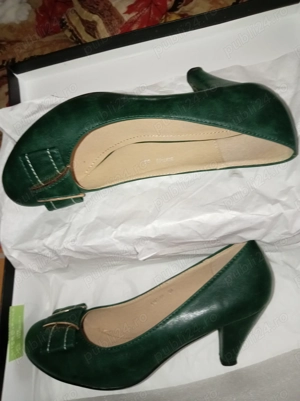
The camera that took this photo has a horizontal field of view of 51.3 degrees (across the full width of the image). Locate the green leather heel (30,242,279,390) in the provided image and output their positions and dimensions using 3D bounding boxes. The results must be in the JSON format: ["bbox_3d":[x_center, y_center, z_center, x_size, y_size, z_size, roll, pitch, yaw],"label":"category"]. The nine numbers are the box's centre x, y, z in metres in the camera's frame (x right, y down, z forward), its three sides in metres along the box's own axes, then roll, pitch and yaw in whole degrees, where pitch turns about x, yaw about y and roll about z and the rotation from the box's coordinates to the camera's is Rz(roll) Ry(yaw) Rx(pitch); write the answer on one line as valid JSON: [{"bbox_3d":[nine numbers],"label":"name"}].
[{"bbox_3d":[-0.006,0.098,0.292,0.236,0.080,0.121,-2,95,5],"label":"green leather heel"}]

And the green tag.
[{"bbox_3d":[-0.125,0.124,0.295,0.002,0.024,0.048,-7,75,7],"label":"green tag"}]

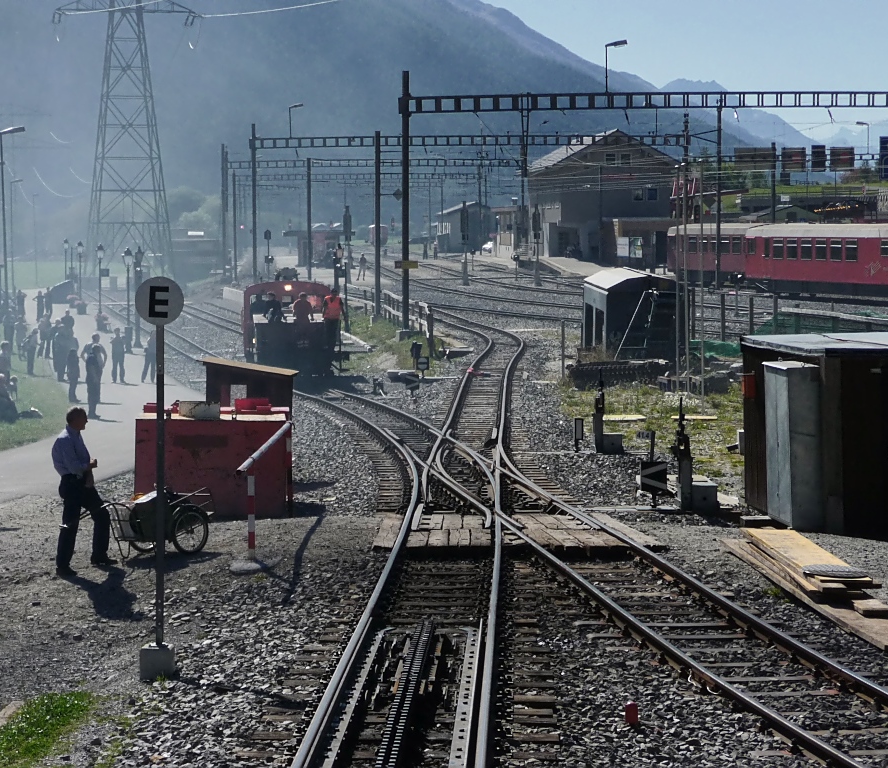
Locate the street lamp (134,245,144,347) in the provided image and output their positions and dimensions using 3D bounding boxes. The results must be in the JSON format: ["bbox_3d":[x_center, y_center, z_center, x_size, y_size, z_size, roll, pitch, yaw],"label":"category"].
[{"bbox_3d":[-13.234,-3.803,108.000,0.420,4.250,0.420,0,4,0],"label":"street lamp"}]

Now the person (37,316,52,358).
[{"bbox_3d":[-15.916,-1.873,99.000,0.580,1.720,0.420,-3,4,-37],"label":"person"}]

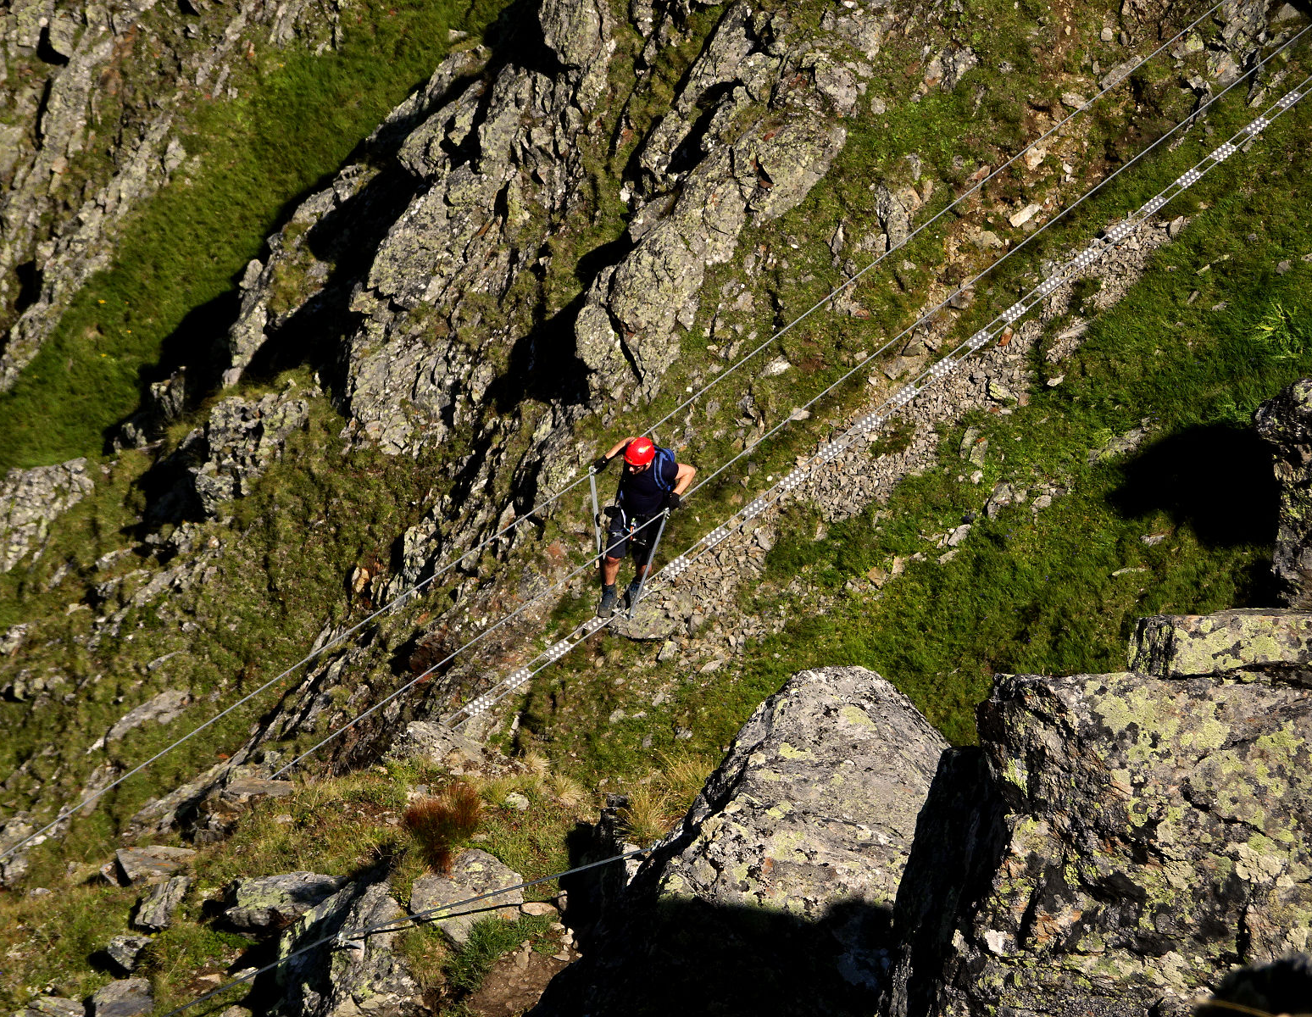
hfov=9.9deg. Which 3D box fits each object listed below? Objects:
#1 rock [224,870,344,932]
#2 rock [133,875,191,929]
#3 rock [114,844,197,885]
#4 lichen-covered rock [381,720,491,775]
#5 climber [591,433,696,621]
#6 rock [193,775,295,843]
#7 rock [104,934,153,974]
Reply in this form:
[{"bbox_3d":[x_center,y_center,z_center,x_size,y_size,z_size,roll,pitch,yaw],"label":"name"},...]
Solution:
[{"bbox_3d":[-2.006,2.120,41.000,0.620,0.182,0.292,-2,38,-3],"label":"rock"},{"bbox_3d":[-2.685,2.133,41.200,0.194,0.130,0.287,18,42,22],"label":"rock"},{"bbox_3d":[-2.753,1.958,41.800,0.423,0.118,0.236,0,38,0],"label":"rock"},{"bbox_3d":[-1.262,1.386,44.000,0.586,0.195,0.293,0,38,0],"label":"lichen-covered rock"},{"bbox_3d":[-0.148,0.139,60.500,0.800,1.680,0.600,28,46,31],"label":"climber"},{"bbox_3d":[-2.329,1.702,43.000,0.547,0.229,0.318,-3,38,-4],"label":"rock"},{"bbox_3d":[-2.811,2.374,40.500,0.230,0.153,0.191,0,38,0],"label":"rock"}]

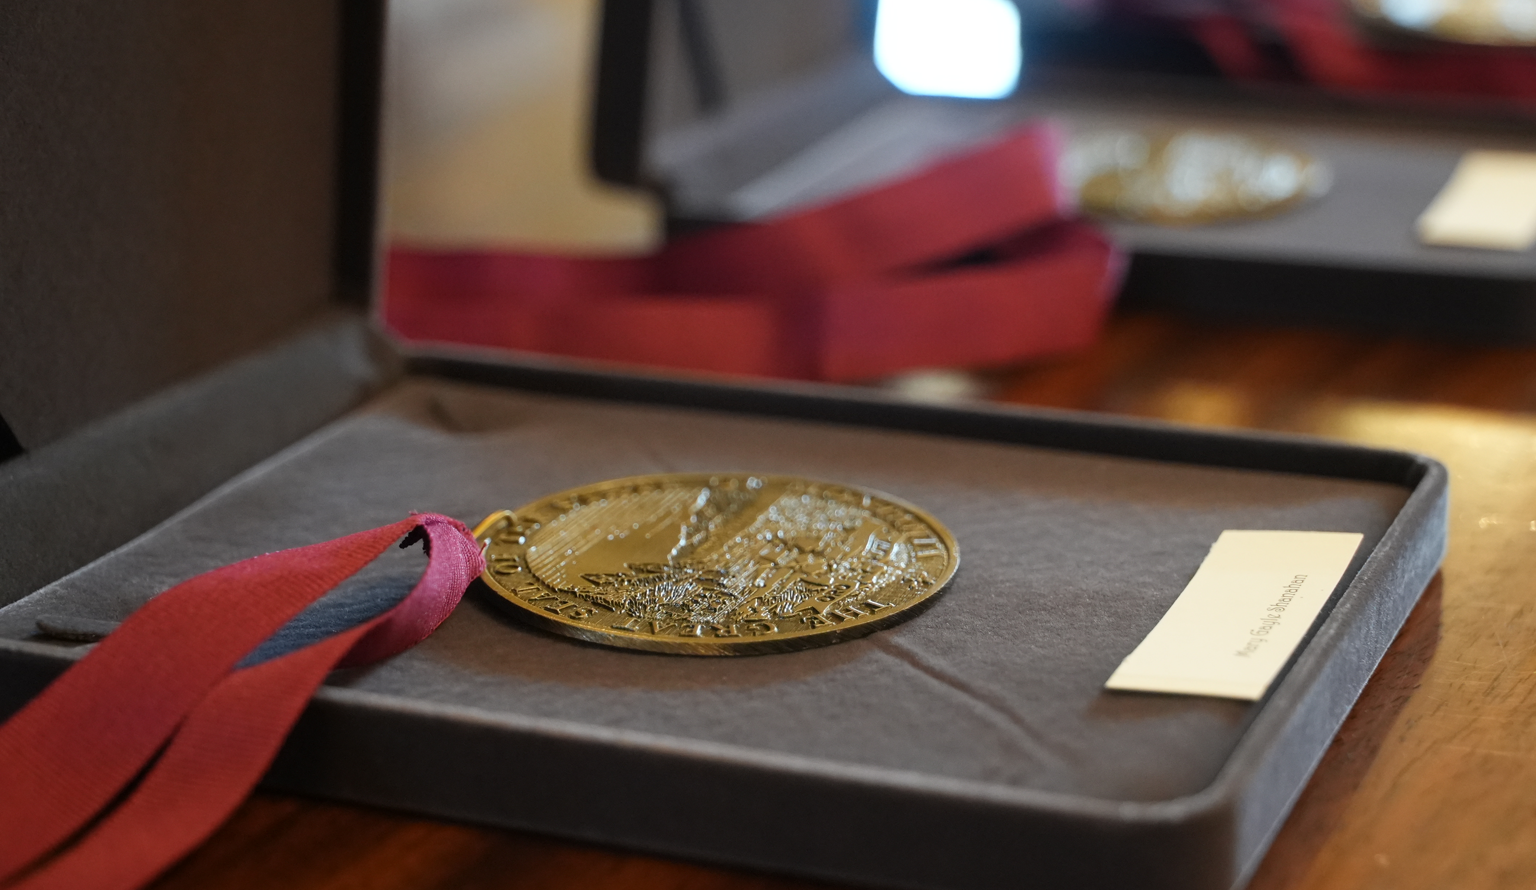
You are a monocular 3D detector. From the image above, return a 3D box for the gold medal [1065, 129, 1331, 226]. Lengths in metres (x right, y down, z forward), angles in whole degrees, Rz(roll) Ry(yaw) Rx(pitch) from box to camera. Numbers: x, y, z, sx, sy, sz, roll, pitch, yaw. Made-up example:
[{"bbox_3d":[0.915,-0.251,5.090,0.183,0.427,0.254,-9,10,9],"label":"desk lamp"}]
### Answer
[{"bbox_3d":[0.093,-0.061,0.688,0.073,0.003,0.073,5,19,14],"label":"gold medal"}]

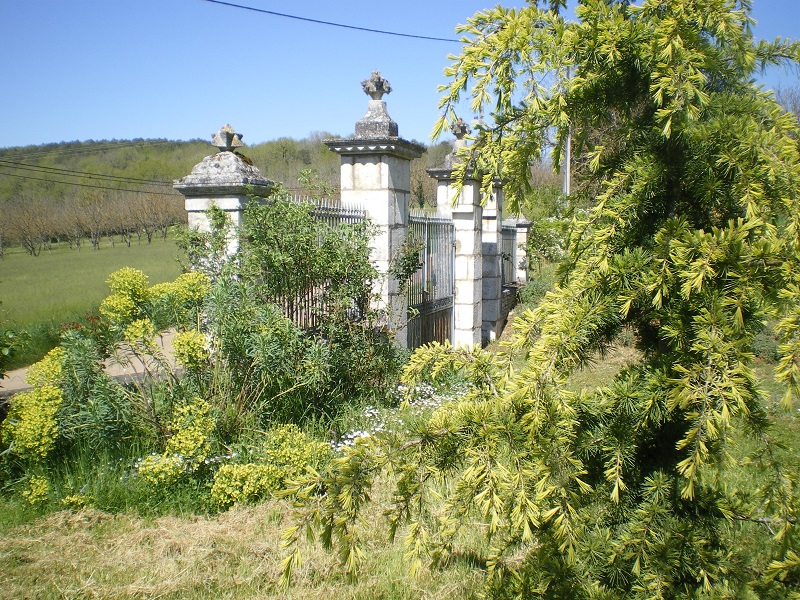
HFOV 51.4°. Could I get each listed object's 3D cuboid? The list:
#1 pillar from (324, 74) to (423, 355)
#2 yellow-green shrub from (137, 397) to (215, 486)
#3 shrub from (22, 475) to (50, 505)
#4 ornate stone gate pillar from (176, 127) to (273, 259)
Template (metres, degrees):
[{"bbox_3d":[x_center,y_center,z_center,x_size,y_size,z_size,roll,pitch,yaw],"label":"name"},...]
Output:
[{"bbox_3d":[-0.257,-0.729,9.072,0.820,3.460,0.900,2,4,19],"label":"pillar"},{"bbox_3d":[-1.524,0.961,5.650,0.510,0.580,0.460,0,4,0],"label":"yellow-green shrub"},{"bbox_3d":[-2.228,1.168,5.100,0.170,0.190,0.160,0,4,0],"label":"shrub"},{"bbox_3d":[-1.284,-0.092,6.135,0.570,2.380,0.500,2,4,19],"label":"ornate stone gate pillar"}]

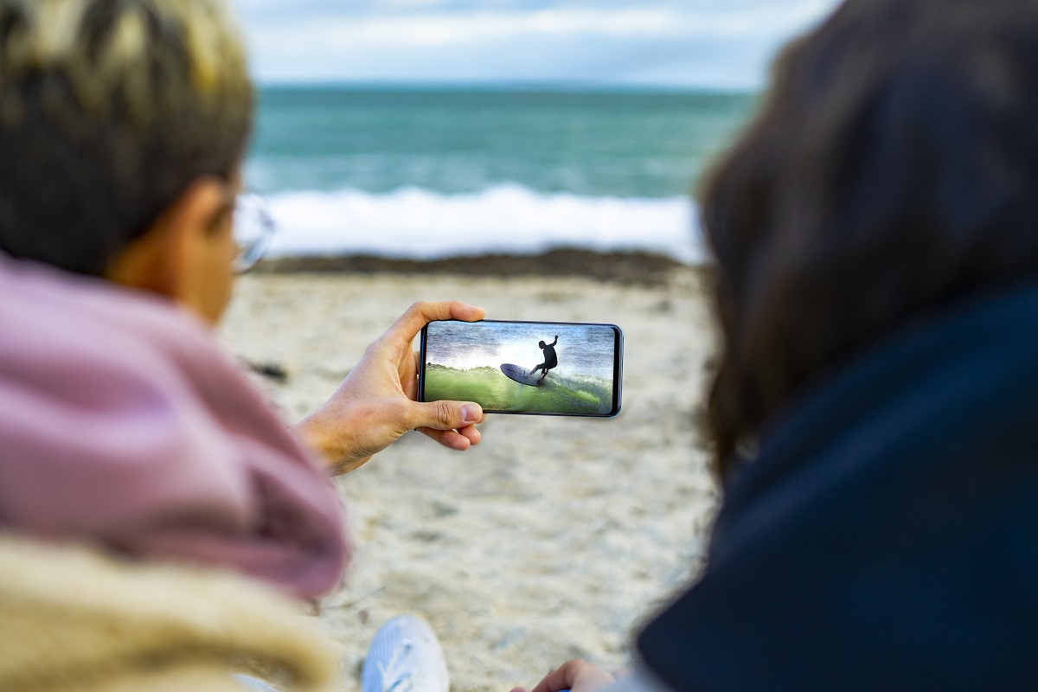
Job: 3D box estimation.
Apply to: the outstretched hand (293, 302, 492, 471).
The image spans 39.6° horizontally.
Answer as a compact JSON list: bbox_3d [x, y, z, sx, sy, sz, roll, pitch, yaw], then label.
[{"bbox_3d":[-0.103,0.031,1.138,0.148,0.130,0.105,-3,11,-18],"label":"outstretched hand"}]

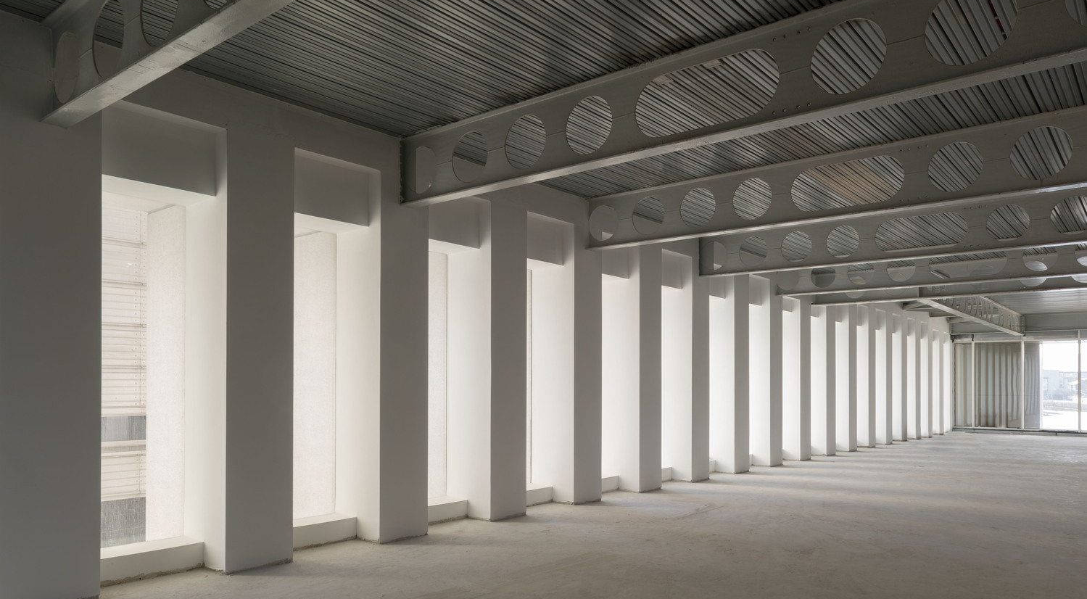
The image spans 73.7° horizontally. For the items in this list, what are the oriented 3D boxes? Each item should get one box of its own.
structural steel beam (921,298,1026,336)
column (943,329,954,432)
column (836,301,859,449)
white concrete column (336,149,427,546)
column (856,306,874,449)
[{"bbox_3d":[11.674,0.268,19.200,0.250,0.670,12.447,-6,-9,40],"label":"structural steel beam"},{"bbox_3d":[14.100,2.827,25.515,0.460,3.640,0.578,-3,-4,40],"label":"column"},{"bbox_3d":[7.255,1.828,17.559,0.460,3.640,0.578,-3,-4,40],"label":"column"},{"bbox_3d":[-1.644,0.565,7.410,0.725,3.664,0.592,-2,-3,41],"label":"white concrete column"},{"bbox_3d":[8.147,1.972,18.774,0.725,3.664,0.592,-2,-3,41],"label":"column"}]

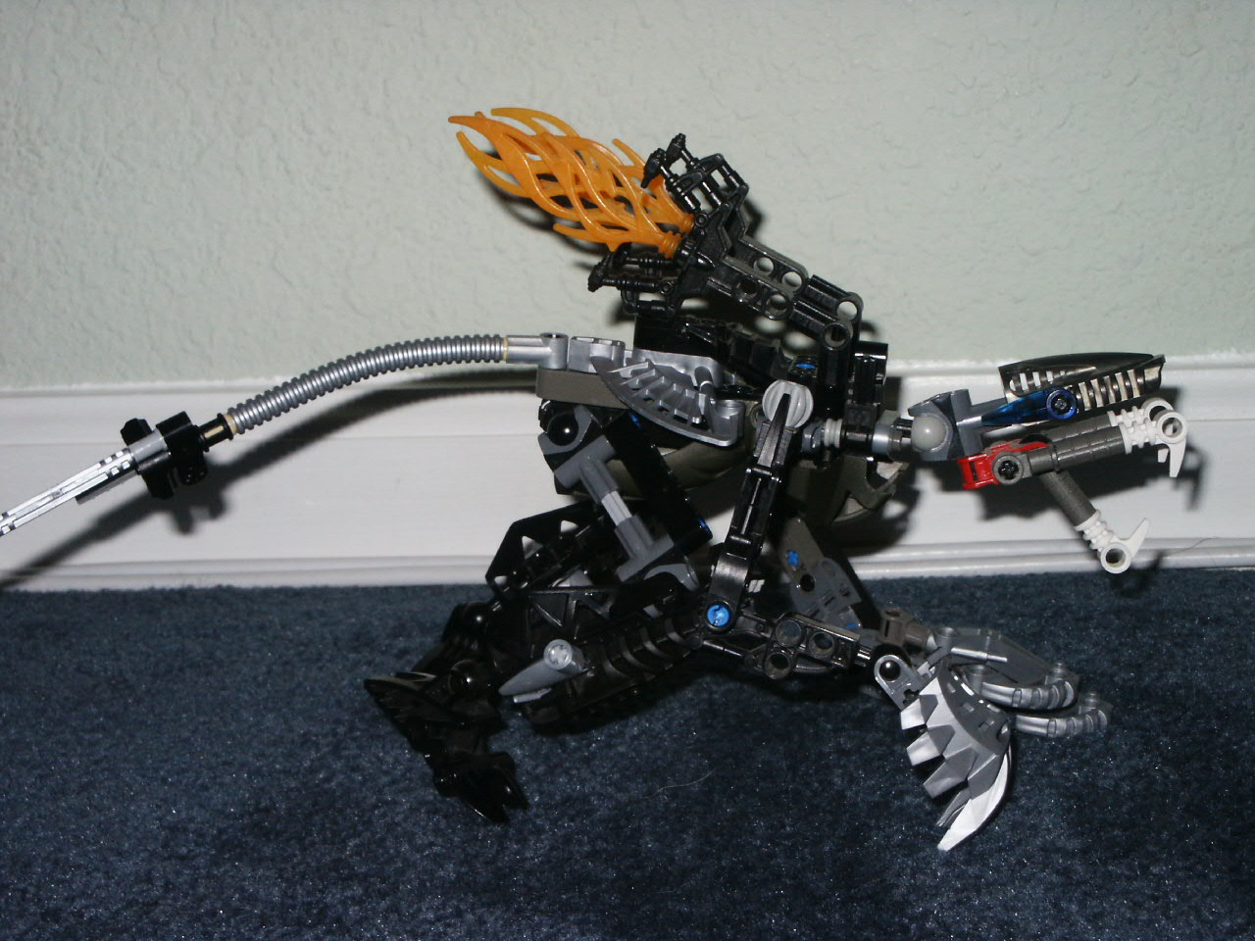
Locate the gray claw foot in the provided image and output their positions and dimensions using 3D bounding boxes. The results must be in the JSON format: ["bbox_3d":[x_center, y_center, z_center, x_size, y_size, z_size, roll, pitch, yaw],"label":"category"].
[{"bbox_3d":[0.089,0.058,0.583,0.058,0.040,0.085,3,15,15],"label":"gray claw foot"}]

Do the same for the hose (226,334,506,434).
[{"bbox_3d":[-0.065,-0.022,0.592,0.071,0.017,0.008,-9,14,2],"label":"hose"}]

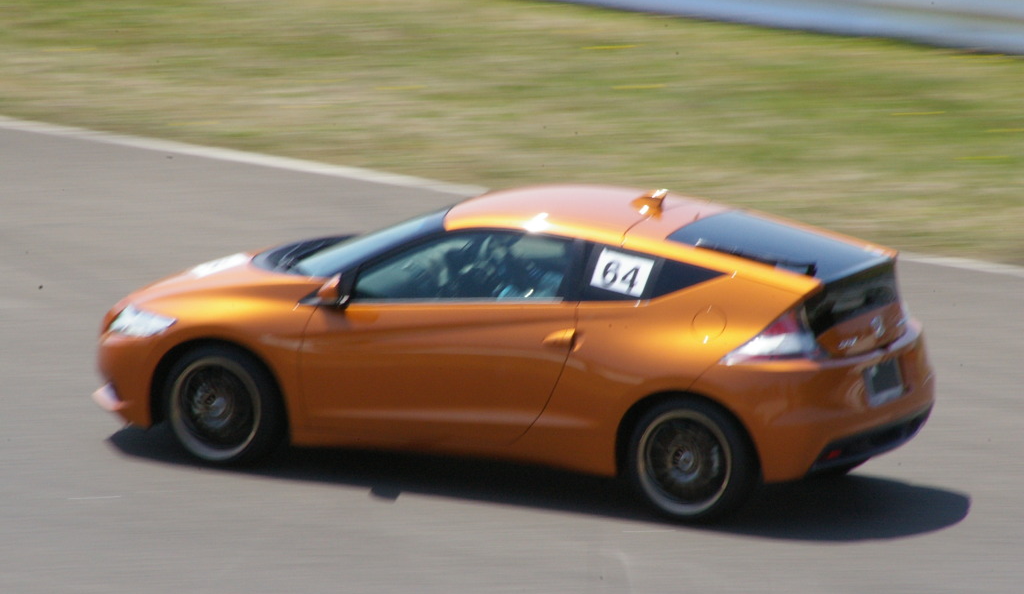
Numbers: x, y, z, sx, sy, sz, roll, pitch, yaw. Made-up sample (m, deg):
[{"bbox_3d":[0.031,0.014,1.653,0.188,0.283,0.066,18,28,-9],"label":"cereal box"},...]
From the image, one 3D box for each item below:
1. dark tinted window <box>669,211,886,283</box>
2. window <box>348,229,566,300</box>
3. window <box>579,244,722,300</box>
[{"bbox_3d":[1.265,-0.246,49.954,0.817,0.110,0.920,17,16,22],"label":"dark tinted window"},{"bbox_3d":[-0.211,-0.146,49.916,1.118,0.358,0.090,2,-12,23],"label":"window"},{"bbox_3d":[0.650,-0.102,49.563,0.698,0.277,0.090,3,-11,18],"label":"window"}]

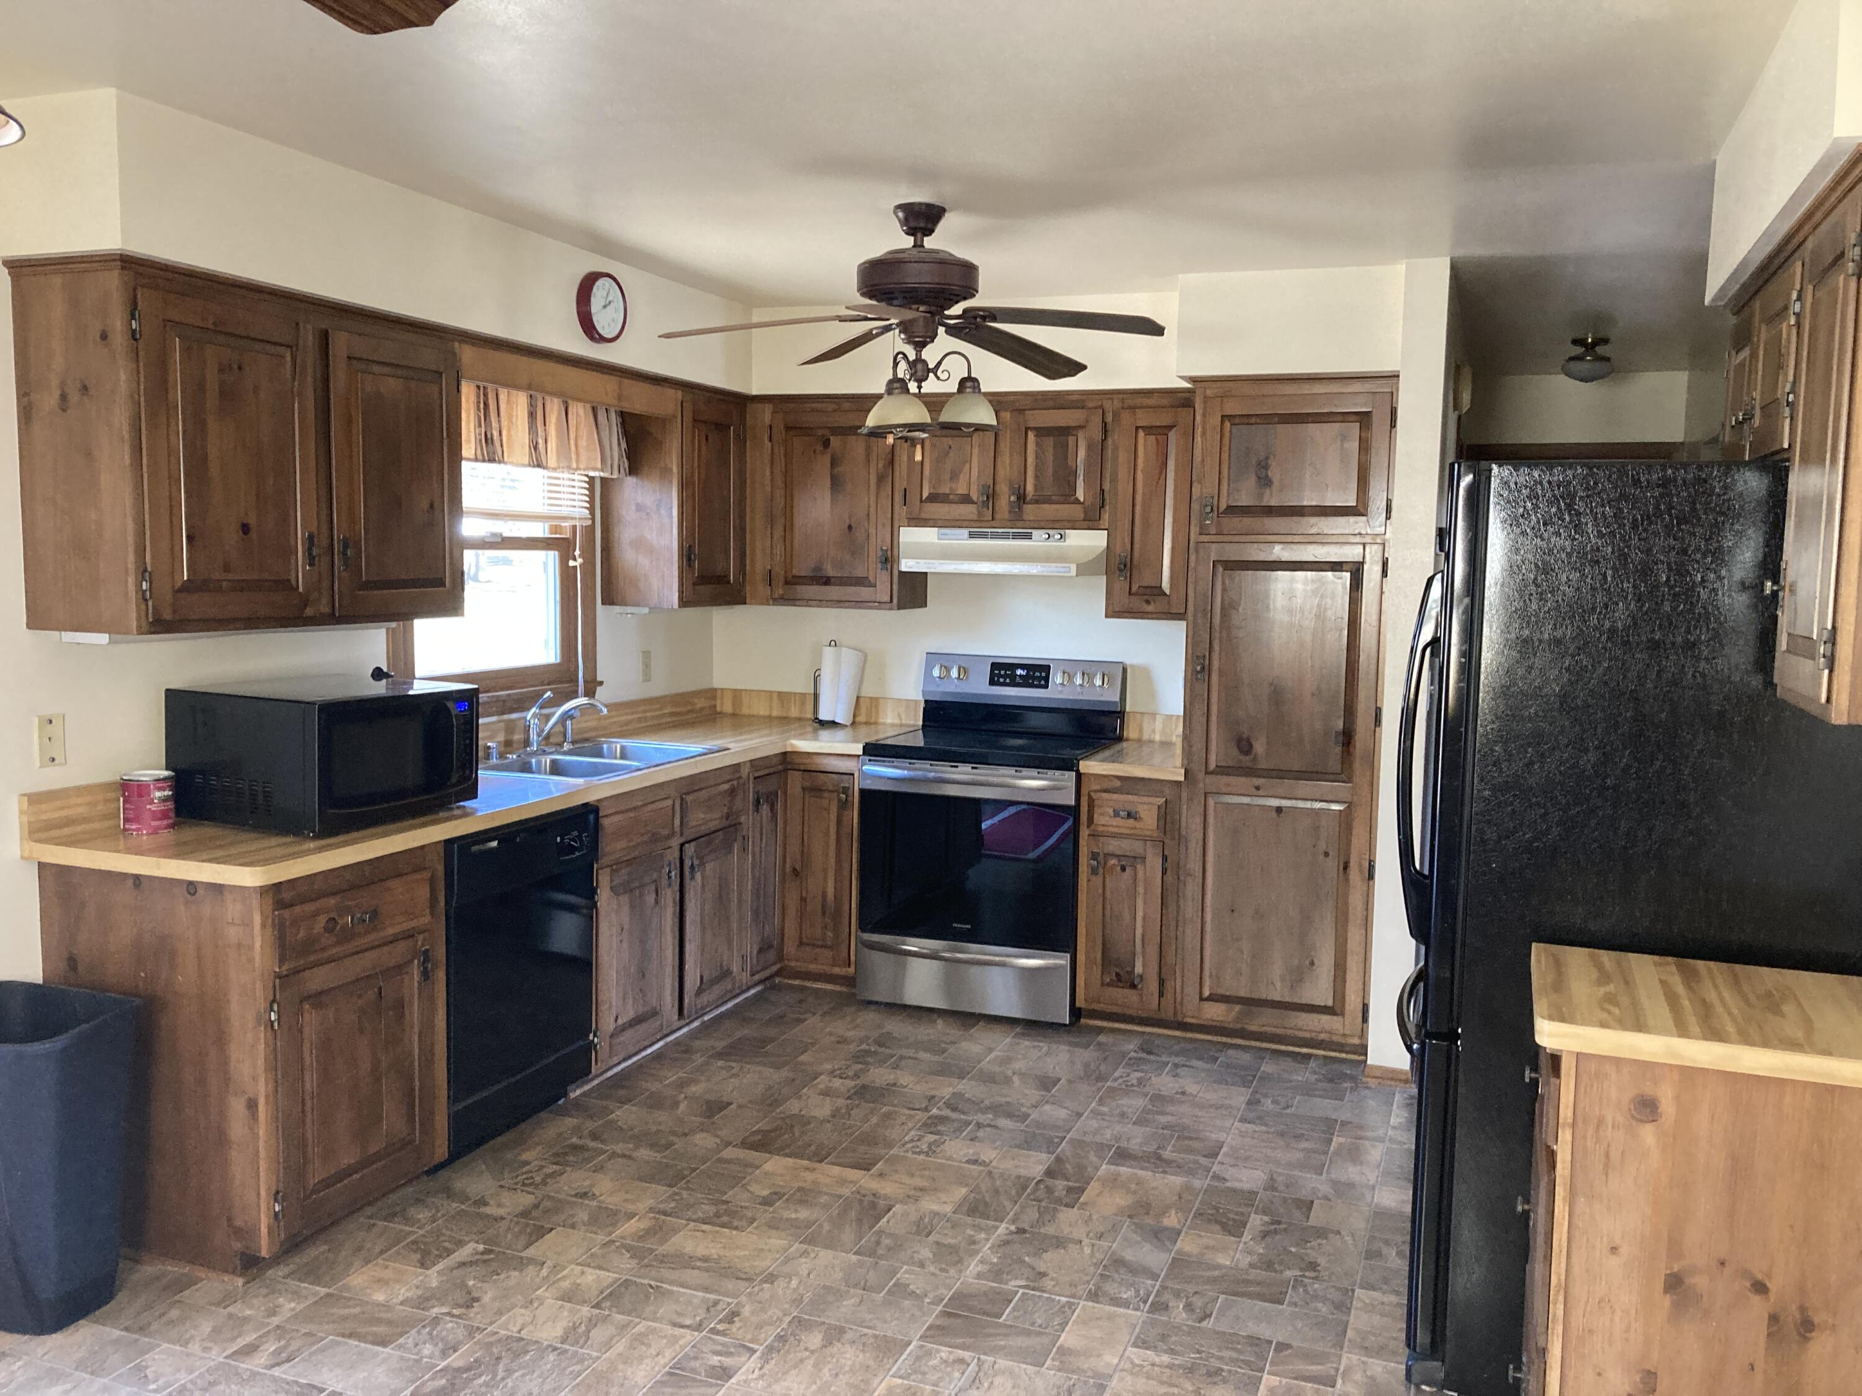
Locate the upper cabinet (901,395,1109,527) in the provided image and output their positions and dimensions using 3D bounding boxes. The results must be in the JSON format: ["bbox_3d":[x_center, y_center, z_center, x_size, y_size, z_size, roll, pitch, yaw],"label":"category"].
[{"bbox_3d":[0.300,-0.831,5.377,0.764,0.455,0.333,3,6,21],"label":"upper cabinet"}]

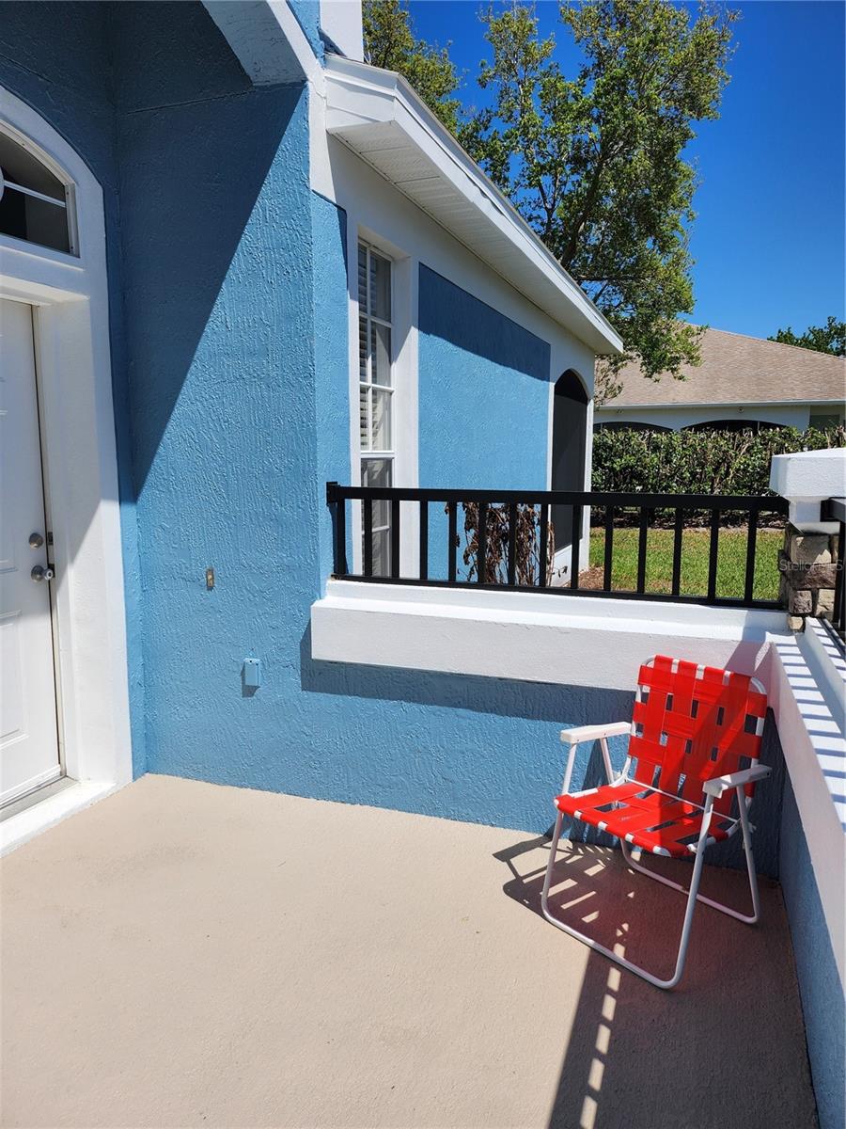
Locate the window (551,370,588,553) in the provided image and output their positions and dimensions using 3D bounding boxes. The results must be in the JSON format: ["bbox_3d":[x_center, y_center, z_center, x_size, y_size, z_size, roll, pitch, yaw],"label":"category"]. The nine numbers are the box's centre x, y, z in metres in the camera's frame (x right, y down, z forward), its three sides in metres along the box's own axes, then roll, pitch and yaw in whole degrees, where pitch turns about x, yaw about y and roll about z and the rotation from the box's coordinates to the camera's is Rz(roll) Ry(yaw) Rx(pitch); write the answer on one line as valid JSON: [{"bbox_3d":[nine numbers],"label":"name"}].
[{"bbox_3d":[1.650,-1.213,8.964,0.120,1.943,2.215,3,9,20],"label":"window"}]

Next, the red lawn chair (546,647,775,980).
[{"bbox_3d":[0.735,0.752,2.489,0.508,0.821,0.565,-7,11,-40],"label":"red lawn chair"}]

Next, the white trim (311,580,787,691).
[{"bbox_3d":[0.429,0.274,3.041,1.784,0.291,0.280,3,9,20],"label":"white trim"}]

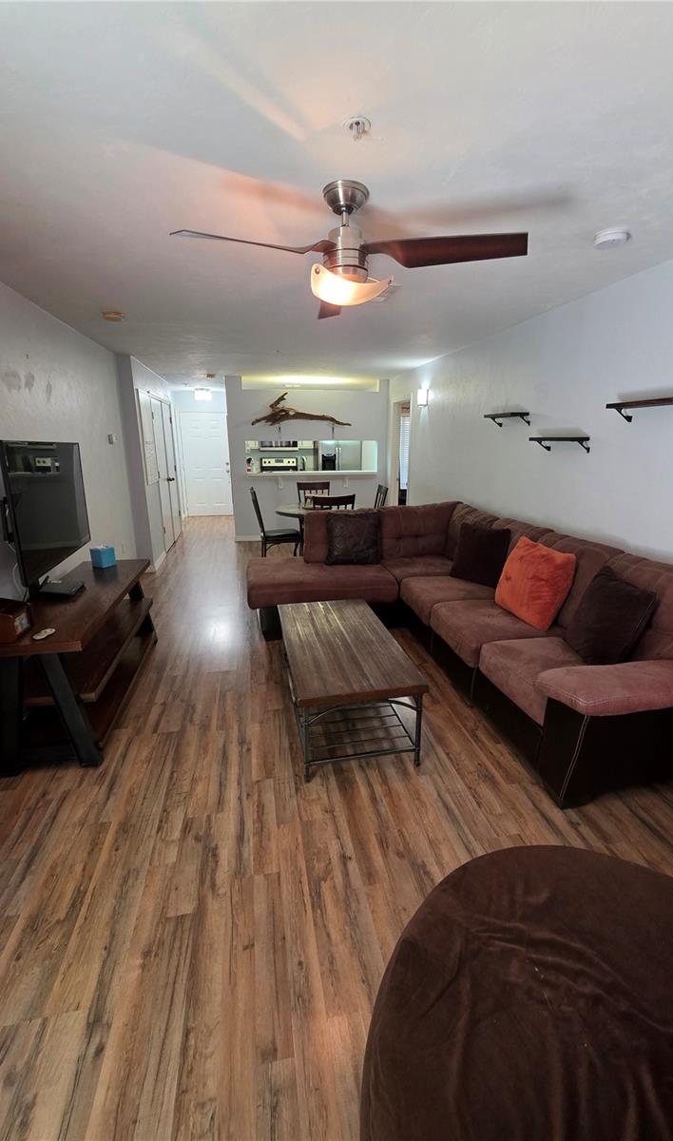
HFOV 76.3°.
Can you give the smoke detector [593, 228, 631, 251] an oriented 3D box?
[{"bbox_3d":[1.245,-1.494,1.937,0.139,0.038,0.139,-2,17,-11],"label":"smoke detector"}]

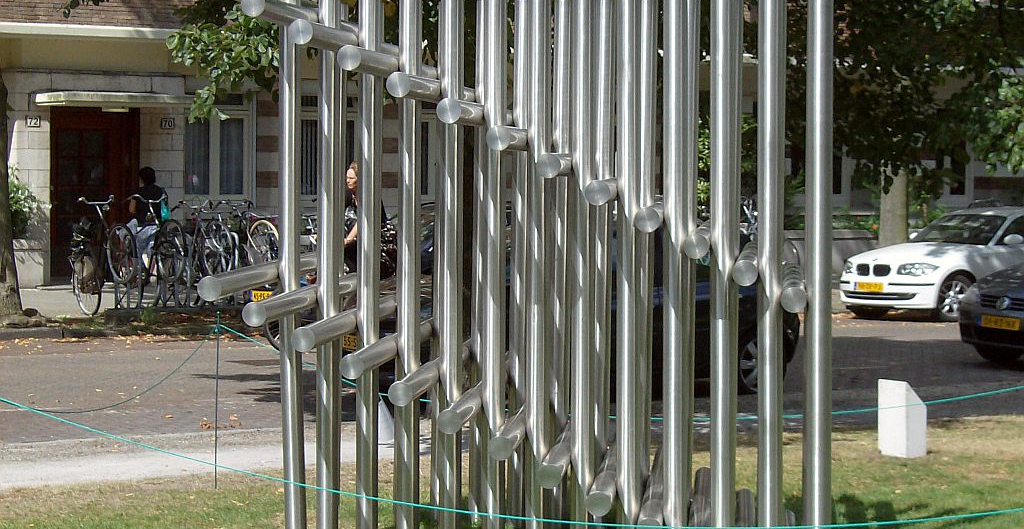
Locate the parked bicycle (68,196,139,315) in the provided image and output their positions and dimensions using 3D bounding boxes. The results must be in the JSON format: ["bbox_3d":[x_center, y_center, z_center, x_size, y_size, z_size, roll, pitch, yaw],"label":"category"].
[{"bbox_3d":[-4.954,-0.129,30.447,0.560,1.150,1.780,1,16,13],"label":"parked bicycle"}]

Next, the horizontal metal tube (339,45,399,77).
[{"bbox_3d":[-0.594,-1.009,12.927,0.114,0.114,2.915,1,3,6],"label":"horizontal metal tube"}]

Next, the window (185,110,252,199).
[{"bbox_3d":[-4.095,-1.535,35.000,1.100,1.270,0.120,-1,3,-36],"label":"window"}]

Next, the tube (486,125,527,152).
[{"bbox_3d":[0.090,-0.640,12.896,0.114,0.114,2.915,1,3,6],"label":"tube"}]

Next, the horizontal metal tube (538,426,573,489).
[{"bbox_3d":[0.322,0.910,12.951,0.114,0.114,2.915,1,3,6],"label":"horizontal metal tube"}]

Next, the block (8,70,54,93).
[{"bbox_3d":[-6.579,-2.470,34.063,0.656,0.297,0.250,-1,3,-32],"label":"block"}]

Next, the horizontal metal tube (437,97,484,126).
[{"bbox_3d":[-0.144,-0.692,11.652,0.102,0.102,2.550,1,3,5],"label":"horizontal metal tube"}]

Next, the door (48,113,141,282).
[{"bbox_3d":[-5.777,-0.988,34.630,1.296,2.413,0.120,-1,3,-32],"label":"door"}]

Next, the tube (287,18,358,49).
[{"bbox_3d":[-0.816,-1.129,12.937,0.114,0.114,2.915,1,3,6],"label":"tube"}]

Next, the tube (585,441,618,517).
[{"bbox_3d":[0.463,0.901,11.343,0.102,0.102,2.500,0,3,5],"label":"tube"}]

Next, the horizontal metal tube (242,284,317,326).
[{"bbox_3d":[-1.036,0.168,13.012,0.114,0.114,2.915,1,3,6],"label":"horizontal metal tube"}]

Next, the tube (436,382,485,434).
[{"bbox_3d":[-0.135,0.661,12.971,0.114,0.114,2.915,1,3,6],"label":"tube"}]

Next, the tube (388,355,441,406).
[{"bbox_3d":[-0.330,0.457,11.338,0.100,0.100,2.500,0,3,5],"label":"tube"}]

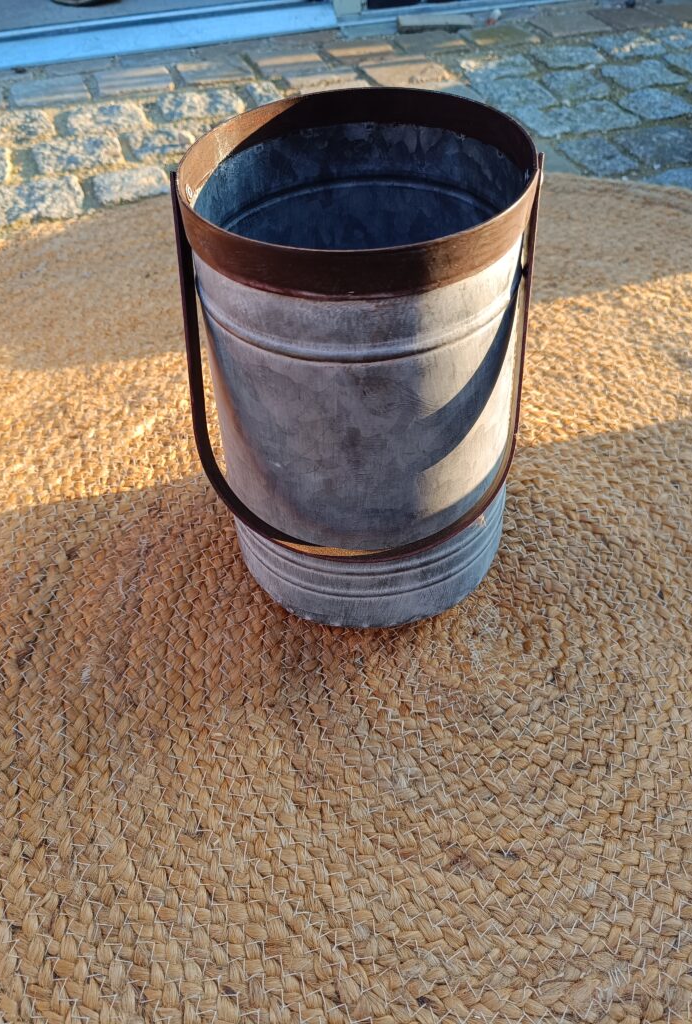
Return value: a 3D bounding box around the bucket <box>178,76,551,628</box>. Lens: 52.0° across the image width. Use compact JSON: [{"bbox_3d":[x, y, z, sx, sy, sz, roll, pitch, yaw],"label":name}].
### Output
[{"bbox_3d":[0.013,-0.098,0.525,0.235,0.316,0.247,-2,49,2],"label":"bucket"}]

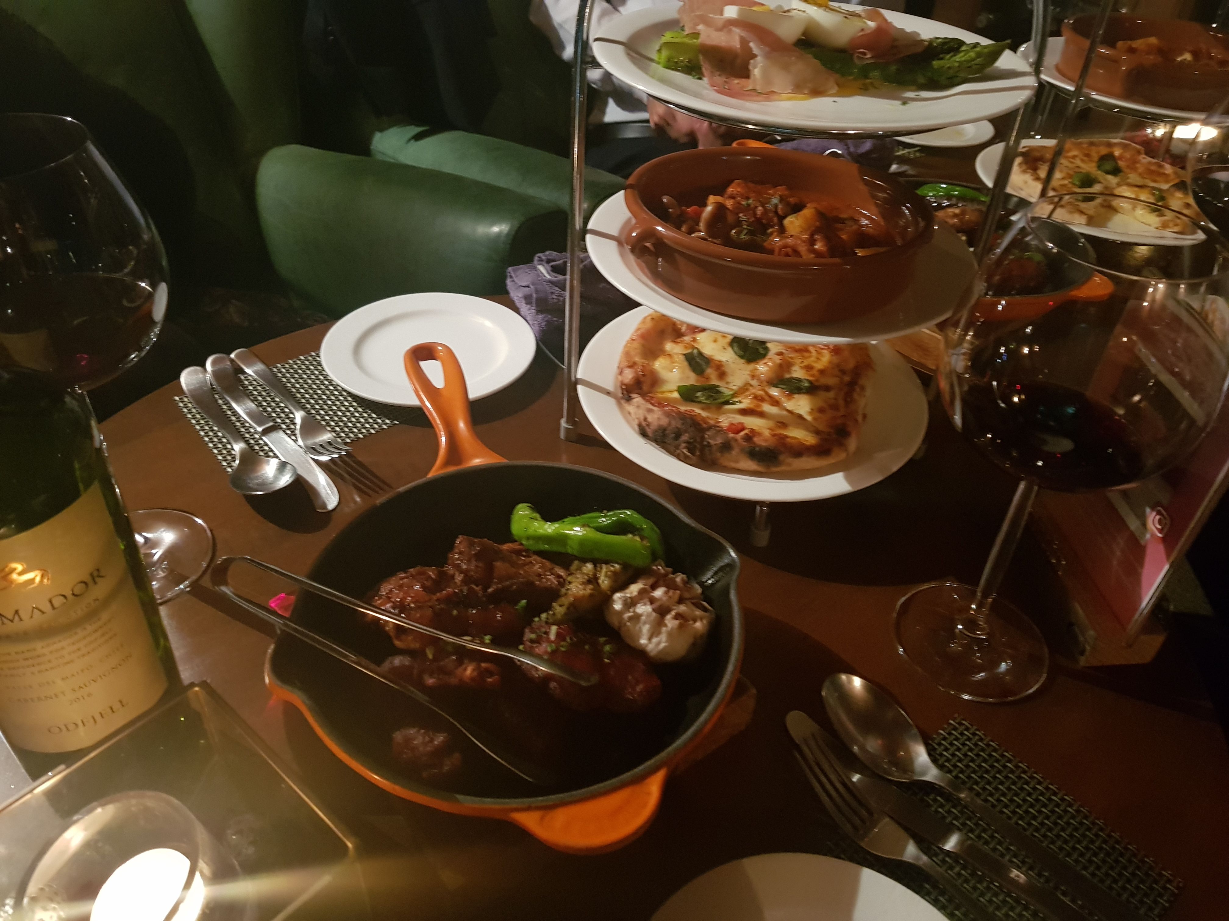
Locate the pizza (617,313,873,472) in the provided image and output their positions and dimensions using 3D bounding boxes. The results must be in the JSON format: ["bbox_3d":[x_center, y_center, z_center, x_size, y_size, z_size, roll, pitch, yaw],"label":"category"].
[{"bbox_3d":[0.097,-0.056,0.655,0.185,0.030,0.175,1,40,-4],"label":"pizza"}]

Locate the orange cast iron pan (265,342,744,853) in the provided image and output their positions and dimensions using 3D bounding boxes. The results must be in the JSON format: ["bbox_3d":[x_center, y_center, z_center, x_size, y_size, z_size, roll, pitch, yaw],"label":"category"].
[{"bbox_3d":[-0.067,0.054,0.526,0.254,0.055,0.372,-10,42,-17],"label":"orange cast iron pan"}]

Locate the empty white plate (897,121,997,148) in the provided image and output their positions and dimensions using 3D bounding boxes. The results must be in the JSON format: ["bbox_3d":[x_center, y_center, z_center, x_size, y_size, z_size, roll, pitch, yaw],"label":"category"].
[{"bbox_3d":[0.400,-0.429,1.196,0.173,0.021,0.173,5,39,0],"label":"empty white plate"}]

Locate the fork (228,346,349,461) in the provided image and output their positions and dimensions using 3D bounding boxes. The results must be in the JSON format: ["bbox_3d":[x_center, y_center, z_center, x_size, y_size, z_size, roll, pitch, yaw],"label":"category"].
[{"bbox_3d":[-0.242,-0.045,0.679,0.025,0.022,0.181,-26,49,-32],"label":"fork"}]

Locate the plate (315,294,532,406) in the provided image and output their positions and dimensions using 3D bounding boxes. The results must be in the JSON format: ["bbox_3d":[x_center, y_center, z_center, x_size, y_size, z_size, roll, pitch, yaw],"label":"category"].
[{"bbox_3d":[-0.146,-0.084,0.739,0.165,0.021,0.165,3,40,-2],"label":"plate"}]

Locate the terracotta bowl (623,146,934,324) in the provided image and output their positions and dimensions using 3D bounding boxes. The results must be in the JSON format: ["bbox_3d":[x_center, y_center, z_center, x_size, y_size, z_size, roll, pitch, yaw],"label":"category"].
[{"bbox_3d":[0.097,-0.140,0.570,0.188,0.048,0.180,3,40,-2],"label":"terracotta bowl"}]

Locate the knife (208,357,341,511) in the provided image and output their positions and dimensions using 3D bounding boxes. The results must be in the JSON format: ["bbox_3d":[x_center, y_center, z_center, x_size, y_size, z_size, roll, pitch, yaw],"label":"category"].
[{"bbox_3d":[-0.248,-0.025,0.663,0.021,0.012,0.214,-23,47,-30],"label":"knife"}]

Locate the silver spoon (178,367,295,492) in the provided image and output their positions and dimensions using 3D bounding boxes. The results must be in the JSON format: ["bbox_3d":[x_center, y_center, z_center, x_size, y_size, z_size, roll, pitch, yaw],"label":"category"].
[{"bbox_3d":[-0.270,-0.026,0.652,0.041,0.024,0.192,-24,47,-30],"label":"silver spoon"}]

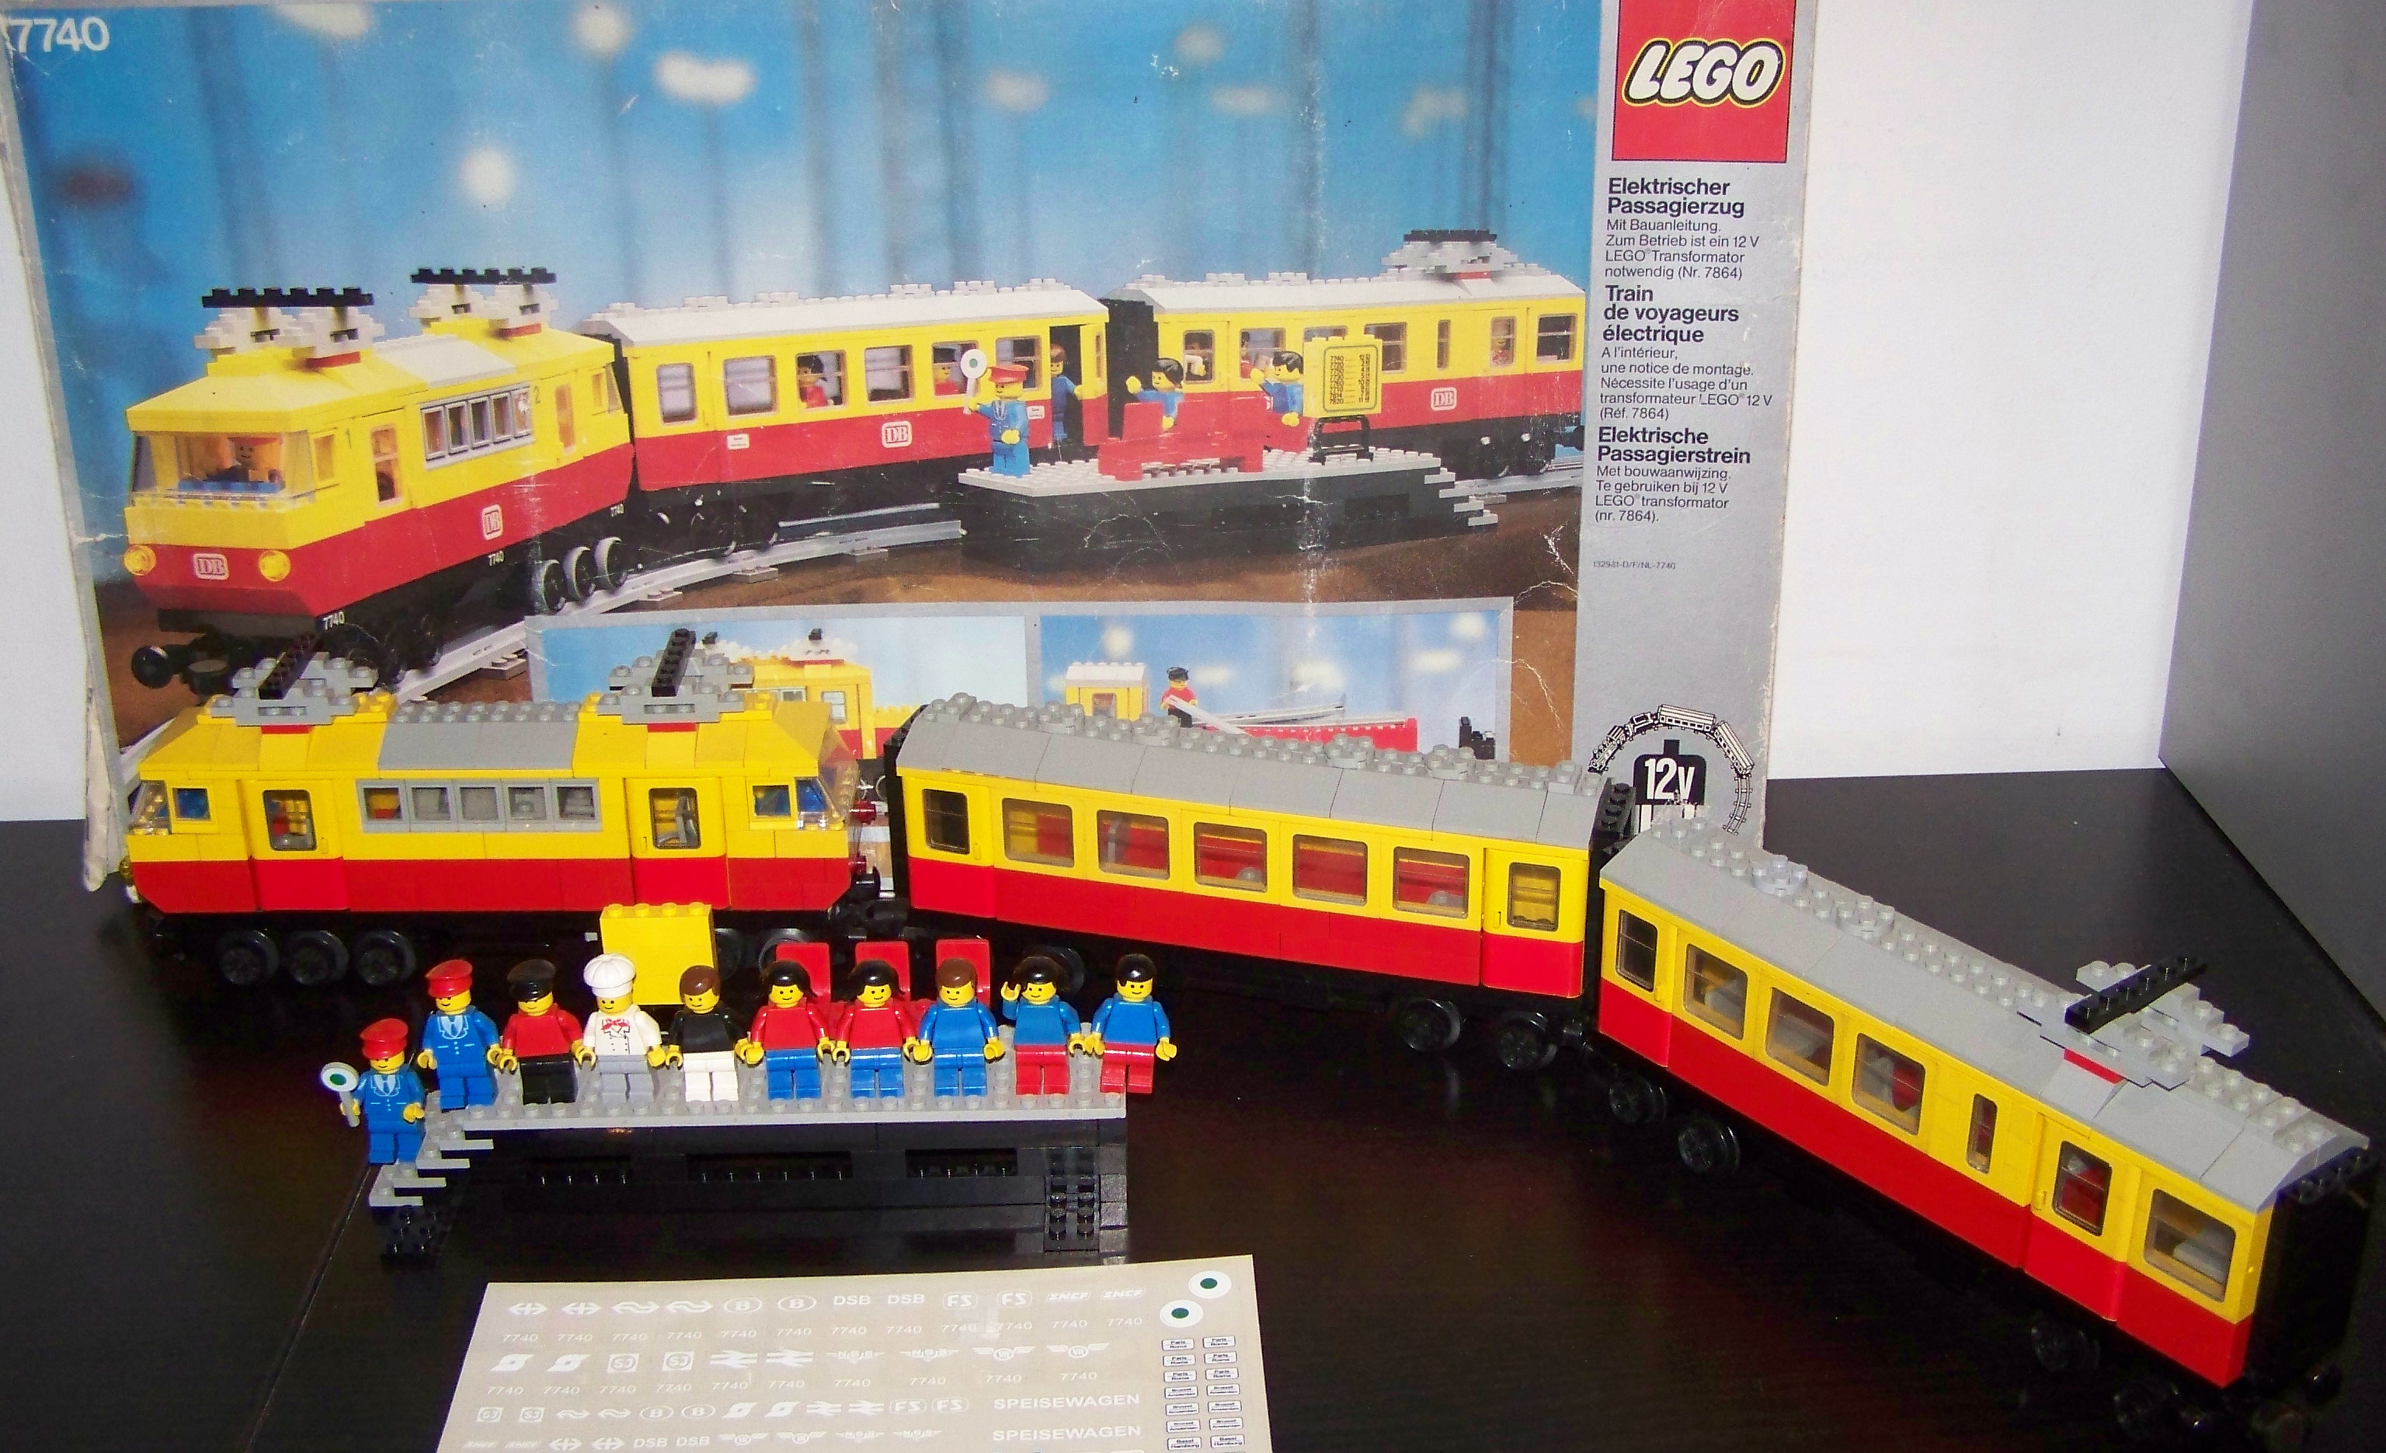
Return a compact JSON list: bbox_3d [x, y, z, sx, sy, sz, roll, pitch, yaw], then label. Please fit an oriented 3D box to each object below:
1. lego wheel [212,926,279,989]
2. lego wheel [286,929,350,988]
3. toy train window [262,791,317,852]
[{"bbox_3d":[-0.323,0.080,0.894,0.020,0.020,0.008,0,23,0],"label":"lego wheel"},{"bbox_3d":[-0.299,0.080,0.894,0.020,0.020,0.008,0,23,0],"label":"lego wheel"},{"bbox_3d":[-0.300,0.031,0.870,0.016,0.022,0.004,0,23,0],"label":"toy train window"}]

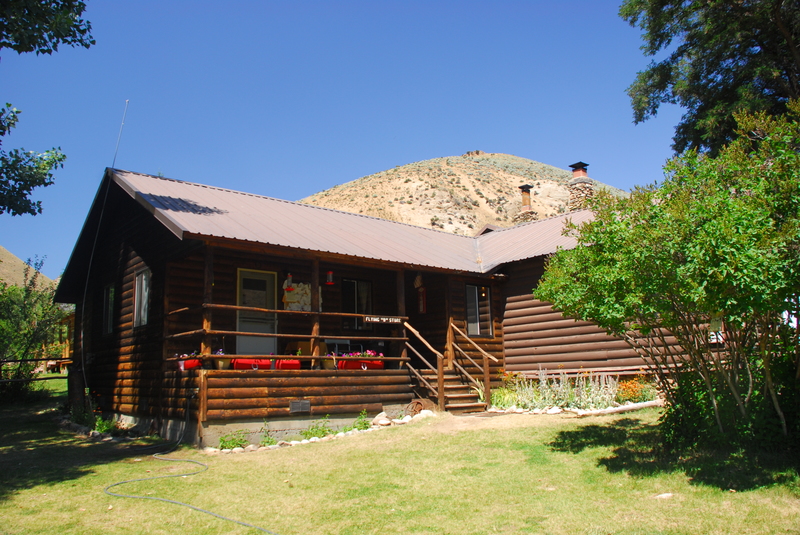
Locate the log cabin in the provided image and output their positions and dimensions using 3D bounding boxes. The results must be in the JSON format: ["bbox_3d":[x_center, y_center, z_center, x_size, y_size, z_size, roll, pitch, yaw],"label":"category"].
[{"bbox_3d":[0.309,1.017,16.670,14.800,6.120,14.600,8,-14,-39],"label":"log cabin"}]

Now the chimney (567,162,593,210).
[{"bbox_3d":[5.787,-2.532,19.445,0.580,1.600,0.580,8,-14,-39],"label":"chimney"}]

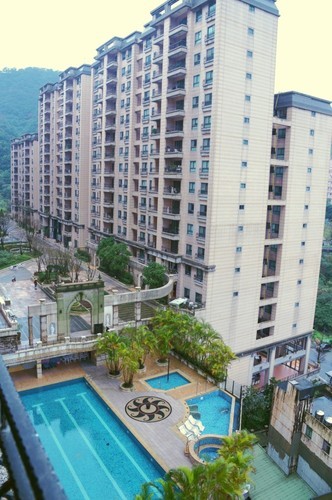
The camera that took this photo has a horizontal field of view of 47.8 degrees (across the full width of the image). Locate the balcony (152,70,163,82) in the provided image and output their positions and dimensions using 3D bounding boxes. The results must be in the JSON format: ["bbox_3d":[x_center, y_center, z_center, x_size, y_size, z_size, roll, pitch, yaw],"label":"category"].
[{"bbox_3d":[-1.432,-29.414,64.301,1.300,1.400,3.100,-4,12,-34],"label":"balcony"}]

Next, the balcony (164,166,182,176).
[{"bbox_3d":[1.183,-12.631,61.478,1.500,1.500,4.700,-4,12,-34],"label":"balcony"}]

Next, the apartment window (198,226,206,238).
[{"bbox_3d":[5.592,-2.686,57.104,0.220,1.825,1.578,-5,13,-34],"label":"apartment window"}]

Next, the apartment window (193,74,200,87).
[{"bbox_3d":[4.611,-24.924,55.320,0.200,1.600,1.500,-4,12,-34],"label":"apartment window"}]

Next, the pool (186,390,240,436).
[{"bbox_3d":[4.629,17.745,40.703,5.324,1.200,8.349,4,11,10],"label":"pool"}]

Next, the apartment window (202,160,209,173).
[{"bbox_3d":[5.526,-11.537,51.866,0.200,1.480,1.450,-4,11,-31],"label":"apartment window"}]

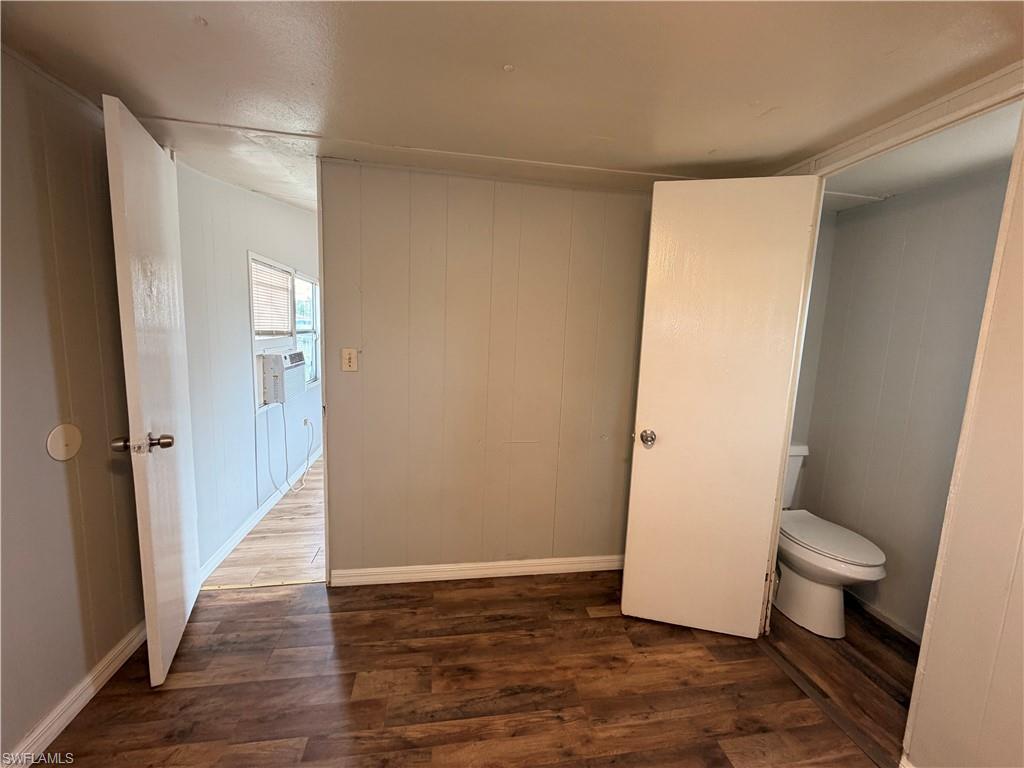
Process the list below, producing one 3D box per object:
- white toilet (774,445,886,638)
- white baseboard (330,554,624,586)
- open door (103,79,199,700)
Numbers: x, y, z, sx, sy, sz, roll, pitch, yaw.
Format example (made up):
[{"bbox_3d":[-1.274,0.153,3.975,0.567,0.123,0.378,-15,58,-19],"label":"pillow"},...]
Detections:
[{"bbox_3d":[1.485,0.772,2.126,0.440,0.770,0.760,1,8,-10],"label":"white toilet"},{"bbox_3d":[-0.037,1.028,2.313,1.850,0.091,0.018,1,8,-10],"label":"white baseboard"},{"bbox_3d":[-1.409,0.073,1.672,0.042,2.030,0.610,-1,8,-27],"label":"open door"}]

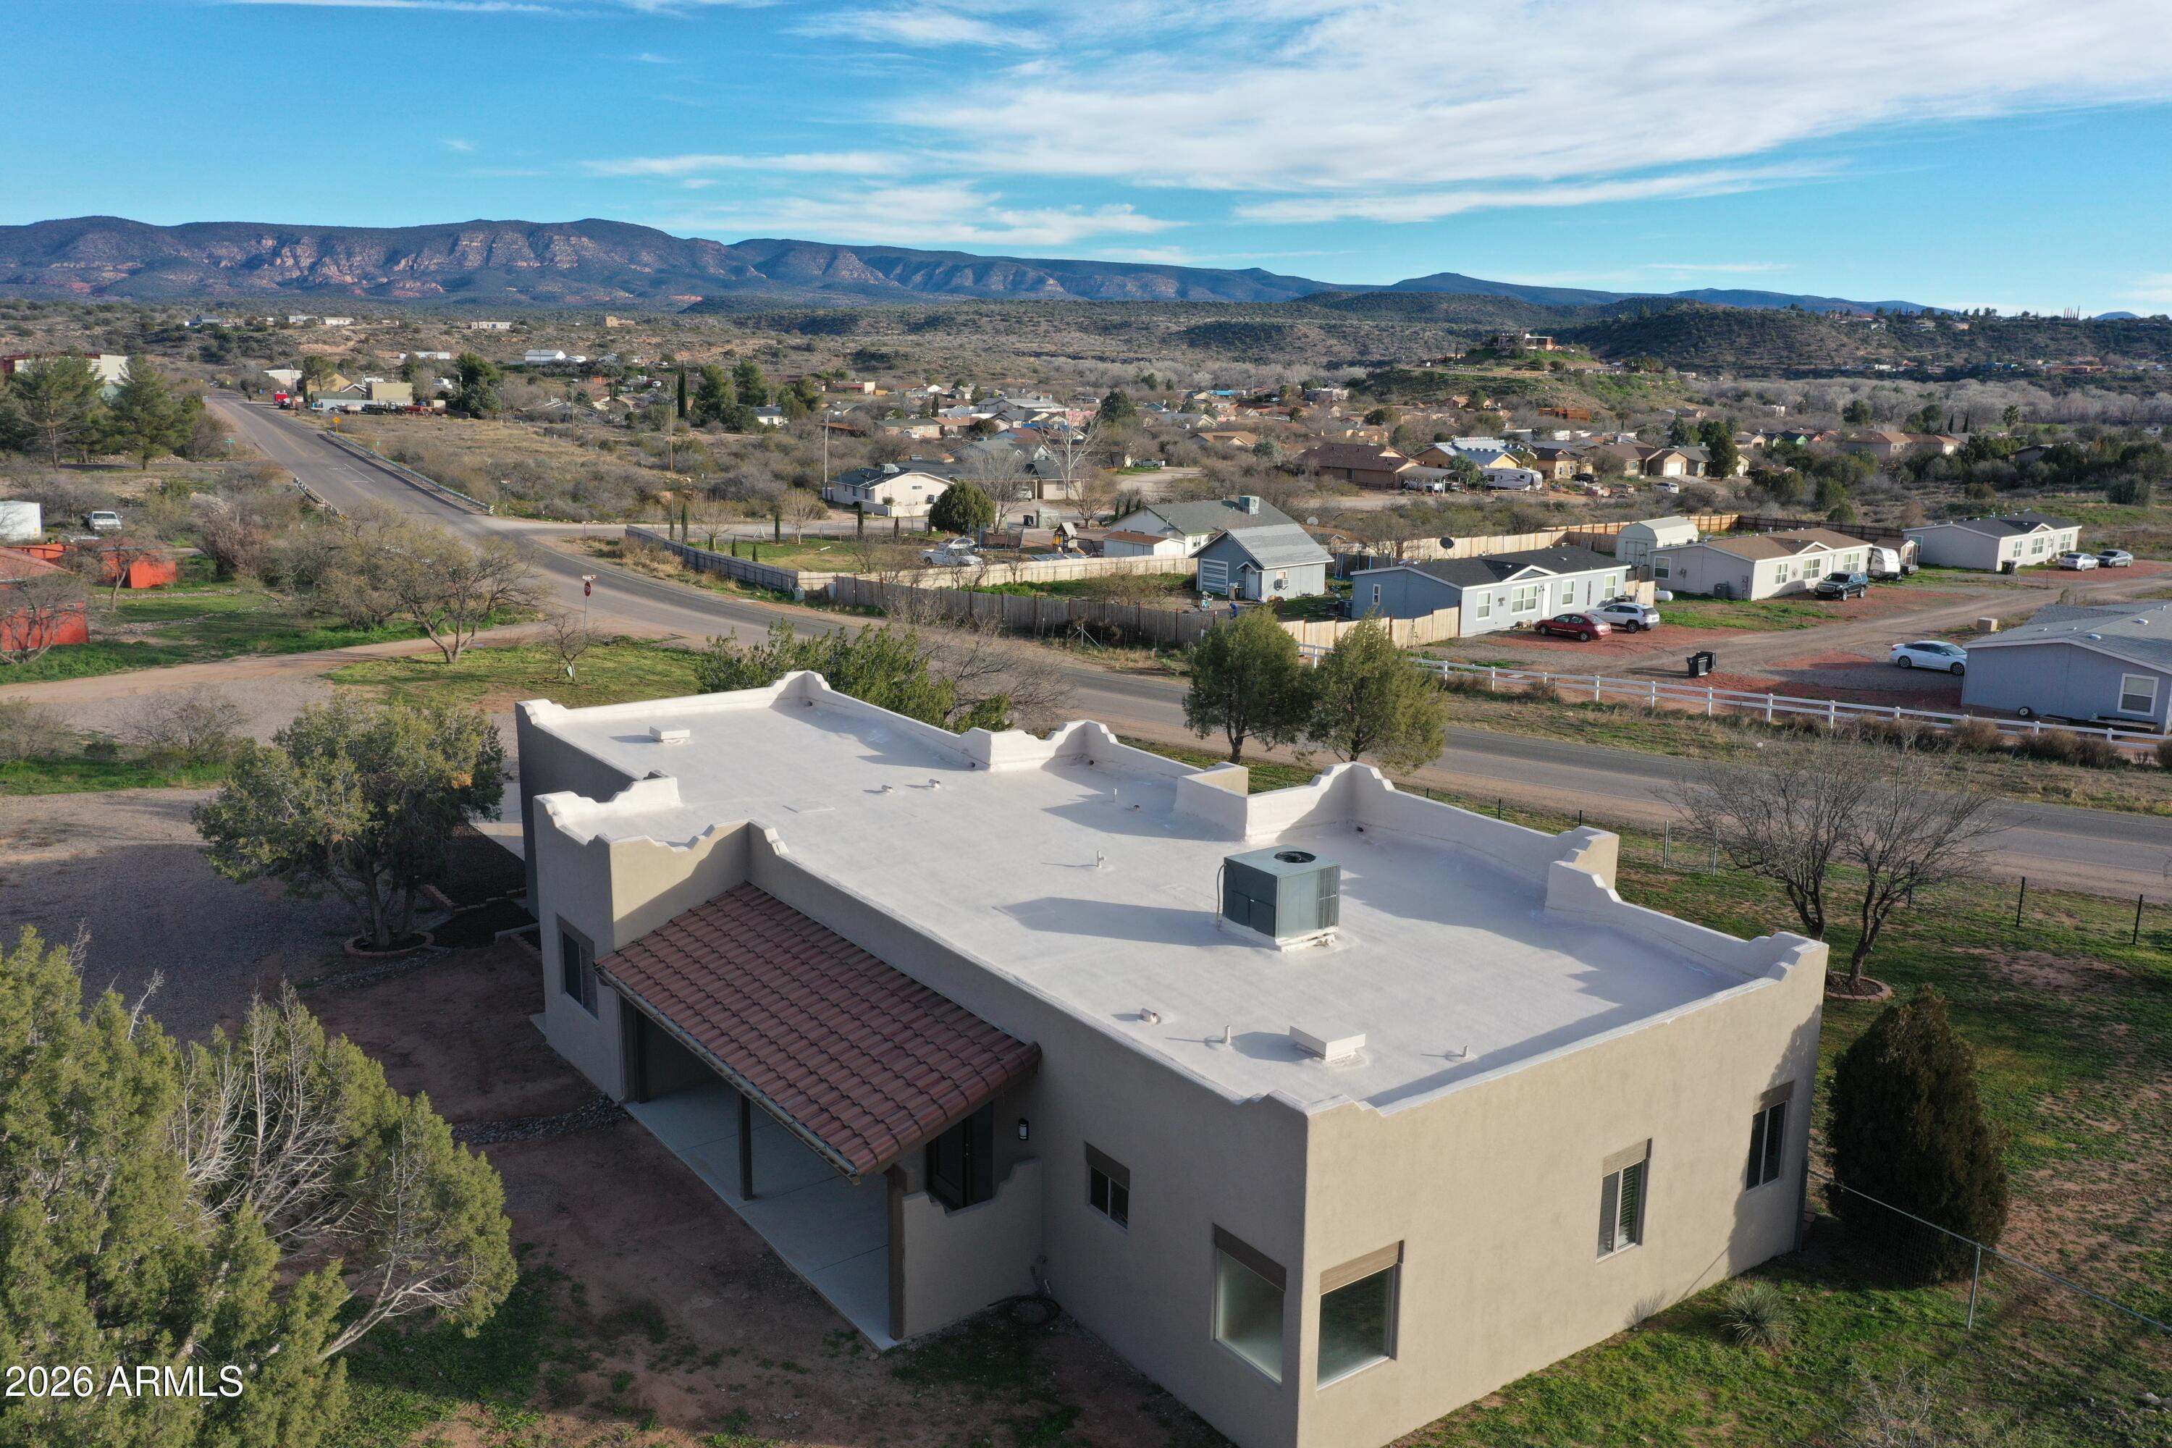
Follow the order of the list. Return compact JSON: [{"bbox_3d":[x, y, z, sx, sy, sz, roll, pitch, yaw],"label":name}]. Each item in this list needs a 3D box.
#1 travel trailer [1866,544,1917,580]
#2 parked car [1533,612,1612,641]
[{"bbox_3d":[60.514,-12.801,130.841,2.300,2.600,6.000,-9,16,-38],"label":"travel trailer"},{"bbox_3d":[28.073,-5.716,97.166,1.760,1.430,4.550,-10,16,-40],"label":"parked car"}]

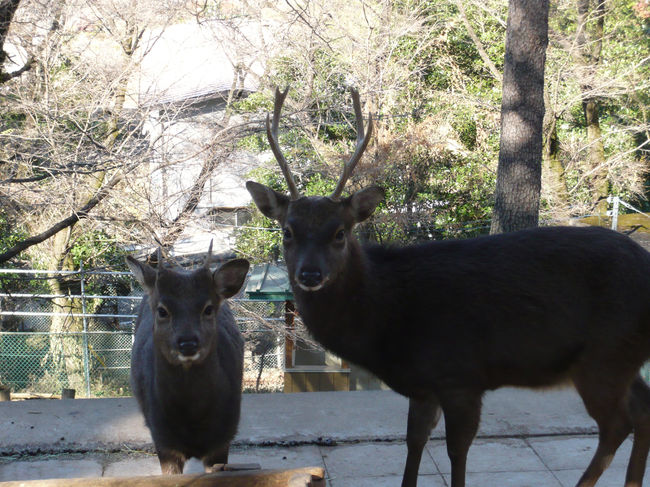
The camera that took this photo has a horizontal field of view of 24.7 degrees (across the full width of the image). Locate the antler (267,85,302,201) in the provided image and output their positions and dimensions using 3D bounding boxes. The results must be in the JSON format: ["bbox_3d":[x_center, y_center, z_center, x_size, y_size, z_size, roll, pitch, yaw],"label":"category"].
[{"bbox_3d":[-0.097,-0.235,3.480,0.080,0.257,0.120,1,11,5],"label":"antler"}]

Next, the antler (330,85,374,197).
[{"bbox_3d":[0.065,-0.235,3.480,0.100,0.250,0.120,1,11,5],"label":"antler"}]

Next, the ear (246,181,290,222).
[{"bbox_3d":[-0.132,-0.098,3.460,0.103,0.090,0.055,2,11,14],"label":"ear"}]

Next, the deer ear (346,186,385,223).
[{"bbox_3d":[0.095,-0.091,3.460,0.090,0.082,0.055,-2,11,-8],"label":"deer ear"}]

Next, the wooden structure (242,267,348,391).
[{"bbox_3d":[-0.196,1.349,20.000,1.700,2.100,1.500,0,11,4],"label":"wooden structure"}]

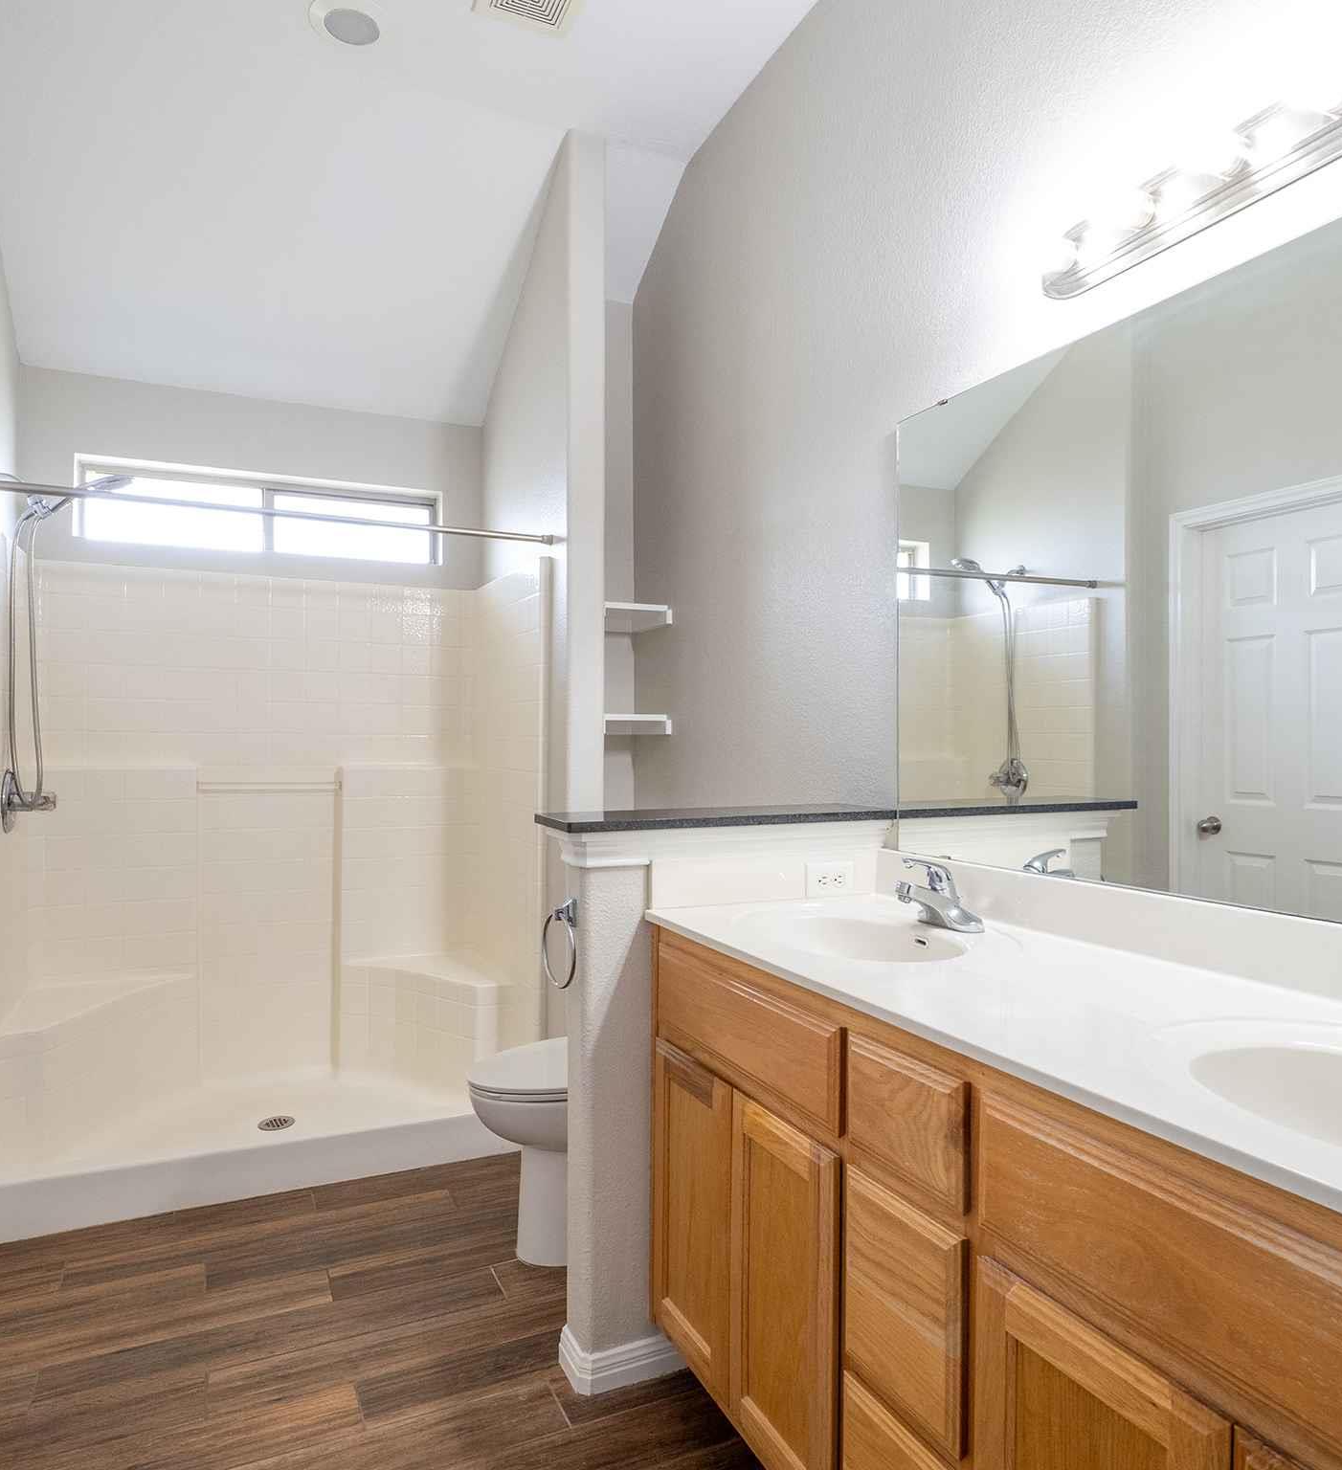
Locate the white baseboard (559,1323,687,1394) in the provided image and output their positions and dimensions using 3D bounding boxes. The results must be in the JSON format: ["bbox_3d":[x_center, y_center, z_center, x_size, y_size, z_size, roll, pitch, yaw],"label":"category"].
[{"bbox_3d":[-0.098,1.218,2.038,0.235,0.078,0.137,0,0,-24],"label":"white baseboard"}]

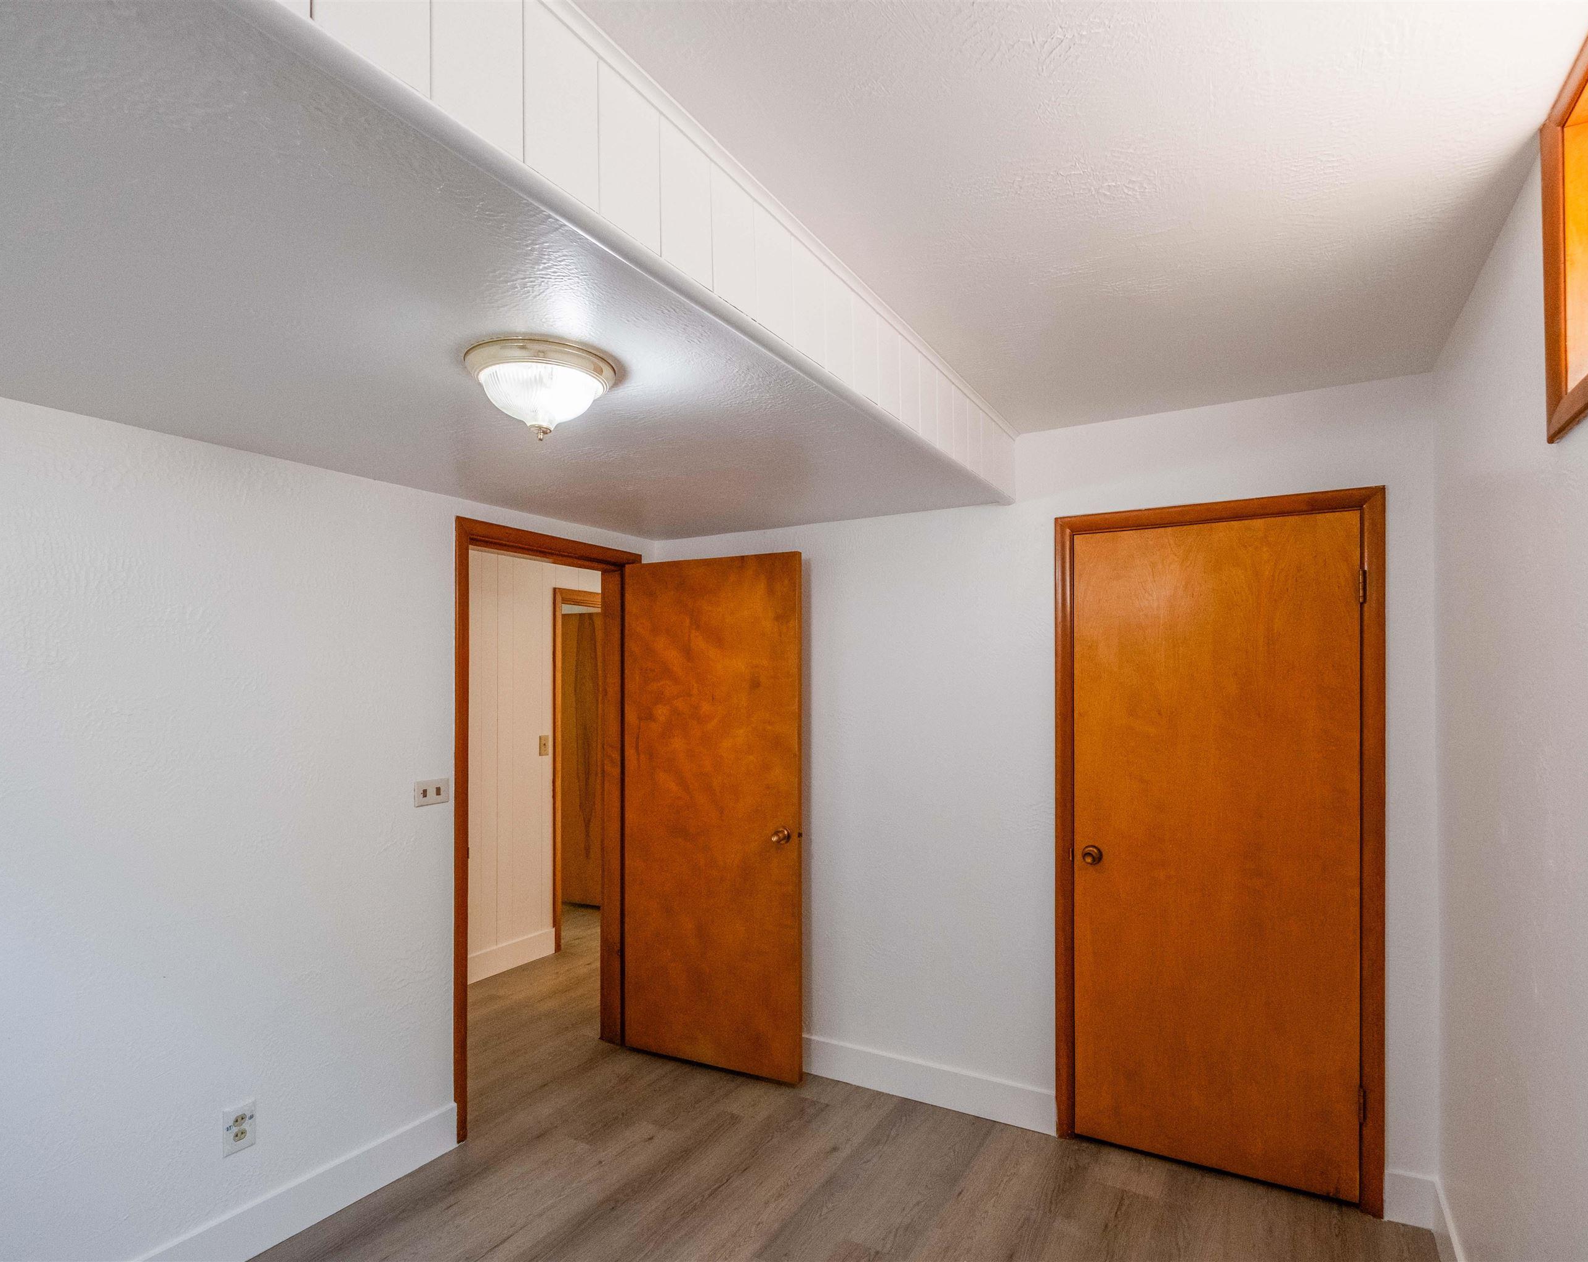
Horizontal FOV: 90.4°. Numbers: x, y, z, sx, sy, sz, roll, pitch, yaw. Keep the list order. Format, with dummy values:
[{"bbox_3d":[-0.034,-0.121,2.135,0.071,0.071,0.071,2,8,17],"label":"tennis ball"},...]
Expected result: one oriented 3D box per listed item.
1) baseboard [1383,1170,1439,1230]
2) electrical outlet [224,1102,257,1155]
[{"bbox_3d":[1.754,1.620,2.243,0.108,0.143,0.016,-1,-2,27],"label":"baseboard"},{"bbox_3d":[-1.486,1.333,2.113,0.010,0.122,0.077,-1,-3,33],"label":"electrical outlet"}]

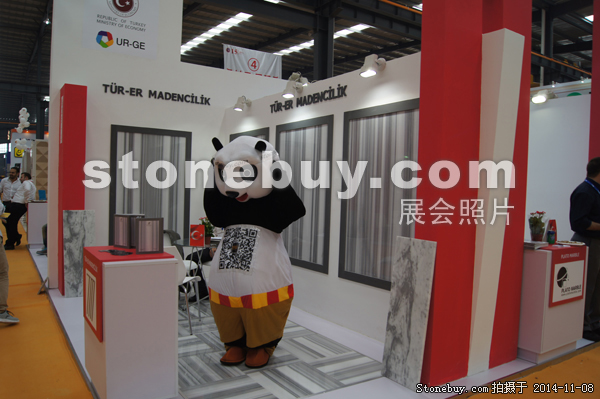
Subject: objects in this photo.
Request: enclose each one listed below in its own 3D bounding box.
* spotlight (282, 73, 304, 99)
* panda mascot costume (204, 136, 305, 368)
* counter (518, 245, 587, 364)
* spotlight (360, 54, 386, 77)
[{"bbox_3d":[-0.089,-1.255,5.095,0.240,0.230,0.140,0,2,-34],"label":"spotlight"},{"bbox_3d":[-0.377,0.388,3.680,0.770,1.780,0.620,2,2,25],"label":"panda mascot costume"},{"bbox_3d":[2.107,0.874,3.969,0.710,0.950,0.470,0,2,-34],"label":"counter"},{"bbox_3d":[0.659,-1.170,3.986,0.240,0.205,0.140,0,2,-34],"label":"spotlight"}]

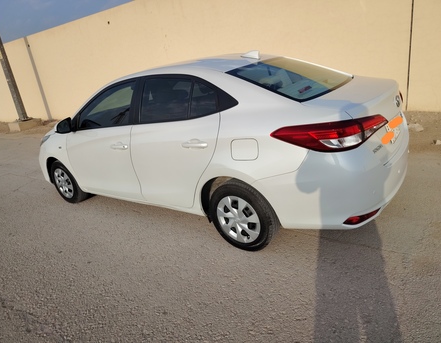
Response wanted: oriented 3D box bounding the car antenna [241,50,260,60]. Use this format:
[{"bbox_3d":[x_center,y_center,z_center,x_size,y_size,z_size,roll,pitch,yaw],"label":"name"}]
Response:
[{"bbox_3d":[0.263,-1.018,2.800,0.170,0.065,0.065,6,24,35],"label":"car antenna"}]

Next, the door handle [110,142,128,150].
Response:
[{"bbox_3d":[-0.932,-0.234,2.928,0.225,0.055,0.050,6,24,35],"label":"door handle"}]

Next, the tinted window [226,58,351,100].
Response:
[{"bbox_3d":[0.618,-0.798,2.636,0.690,0.080,1.220,30,36,22],"label":"tinted window"}]

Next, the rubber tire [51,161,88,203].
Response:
[{"bbox_3d":[-1.897,0.125,3.987,0.590,0.590,0.190,6,24,35],"label":"rubber tire"}]

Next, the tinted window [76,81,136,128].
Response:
[{"bbox_3d":[-1.121,-0.638,3.086,0.920,0.450,0.080,6,5,35],"label":"tinted window"}]

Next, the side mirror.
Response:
[{"bbox_3d":[-1.573,-0.466,3.194,0.120,0.150,0.185,4,23,30],"label":"side mirror"}]

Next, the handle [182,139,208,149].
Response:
[{"bbox_3d":[-0.185,-0.201,2.381,0.225,0.055,0.050,6,24,35],"label":"handle"}]

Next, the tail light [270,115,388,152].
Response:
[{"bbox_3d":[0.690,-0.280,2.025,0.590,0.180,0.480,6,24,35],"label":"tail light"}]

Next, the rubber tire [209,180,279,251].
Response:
[{"bbox_3d":[0.182,0.353,2.527,0.590,0.590,0.190,6,24,35],"label":"rubber tire"}]

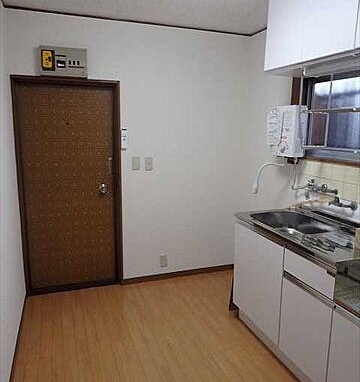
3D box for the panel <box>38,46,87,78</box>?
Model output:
[{"bbox_3d":[-0.914,-1.006,2.624,0.347,0.214,0.100,-3,11,-20],"label":"panel"}]

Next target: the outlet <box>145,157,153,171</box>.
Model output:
[{"bbox_3d":[-0.280,-0.242,3.054,0.070,0.120,0.010,-3,11,-20],"label":"outlet"}]

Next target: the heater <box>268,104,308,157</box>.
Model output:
[{"bbox_3d":[0.827,-0.460,2.597,0.130,0.379,0.310,-5,12,-28],"label":"heater"}]

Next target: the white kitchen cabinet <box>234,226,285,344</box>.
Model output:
[{"bbox_3d":[0.765,0.607,2.434,0.500,0.661,0.610,-3,11,-20],"label":"white kitchen cabinet"}]

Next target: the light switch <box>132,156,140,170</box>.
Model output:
[{"bbox_3d":[-0.390,-0.241,3.013,0.070,0.120,0.010,-3,11,-20],"label":"light switch"}]

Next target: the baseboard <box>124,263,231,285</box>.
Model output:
[{"bbox_3d":[0.040,0.845,3.378,1.217,0.052,0.013,-3,11,-20],"label":"baseboard"}]

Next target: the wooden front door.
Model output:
[{"bbox_3d":[-0.923,-0.004,2.877,0.842,1.845,0.080,-3,11,-20],"label":"wooden front door"}]

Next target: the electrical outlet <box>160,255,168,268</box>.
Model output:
[{"bbox_3d":[-0.153,0.703,3.281,0.070,0.120,0.010,-3,11,-20],"label":"electrical outlet"}]

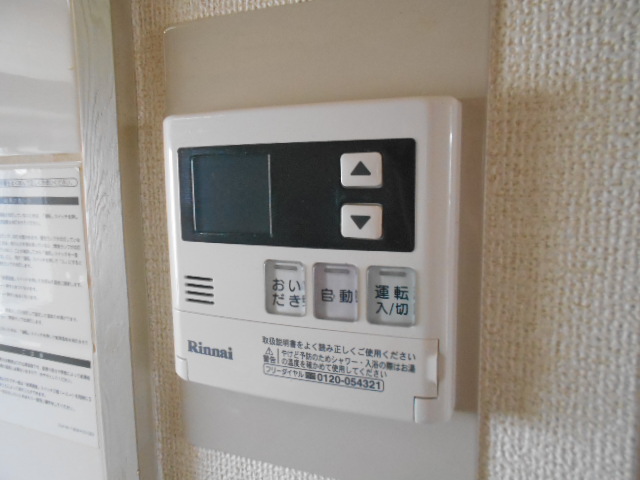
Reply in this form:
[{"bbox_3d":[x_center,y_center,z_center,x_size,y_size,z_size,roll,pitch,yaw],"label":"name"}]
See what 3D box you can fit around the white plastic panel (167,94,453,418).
[{"bbox_3d":[-0.009,0.007,0.203,0.125,0.120,0.019,2,8,23],"label":"white plastic panel"}]

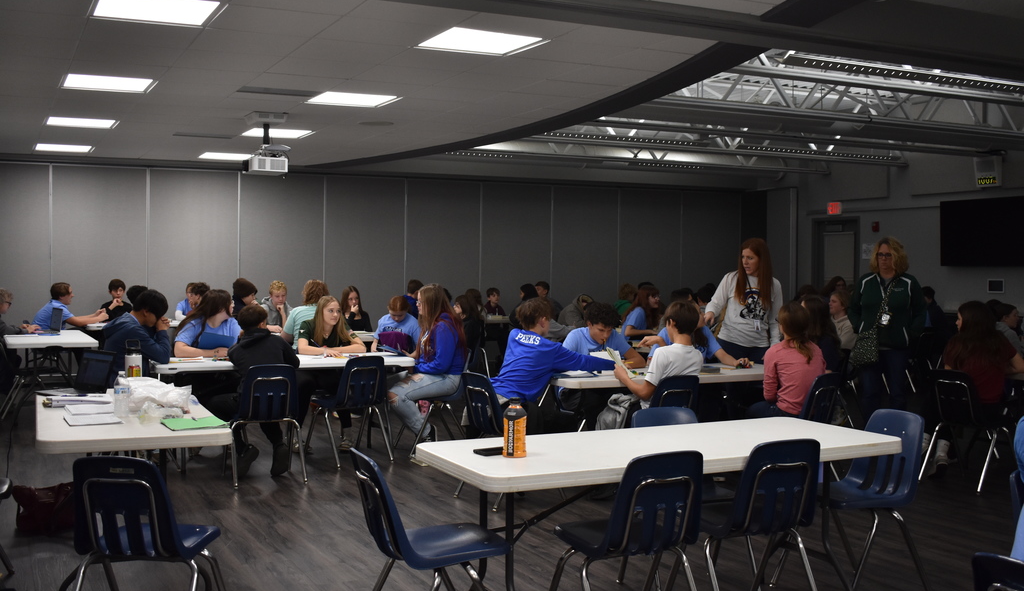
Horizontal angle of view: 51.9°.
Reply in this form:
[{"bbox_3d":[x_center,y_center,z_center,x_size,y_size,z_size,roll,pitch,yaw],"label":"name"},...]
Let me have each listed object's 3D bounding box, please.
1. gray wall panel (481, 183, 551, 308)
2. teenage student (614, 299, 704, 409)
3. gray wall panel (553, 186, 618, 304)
[{"bbox_3d":[0.048,-0.307,14.911,1.110,2.544,0.080,0,2,-25],"label":"gray wall panel"},{"bbox_3d":[0.905,0.625,6.500,0.500,1.220,0.780,-1,2,-30],"label":"teenage student"},{"bbox_3d":[1.053,-0.315,15.381,1.110,2.544,0.080,0,2,-25],"label":"gray wall panel"}]

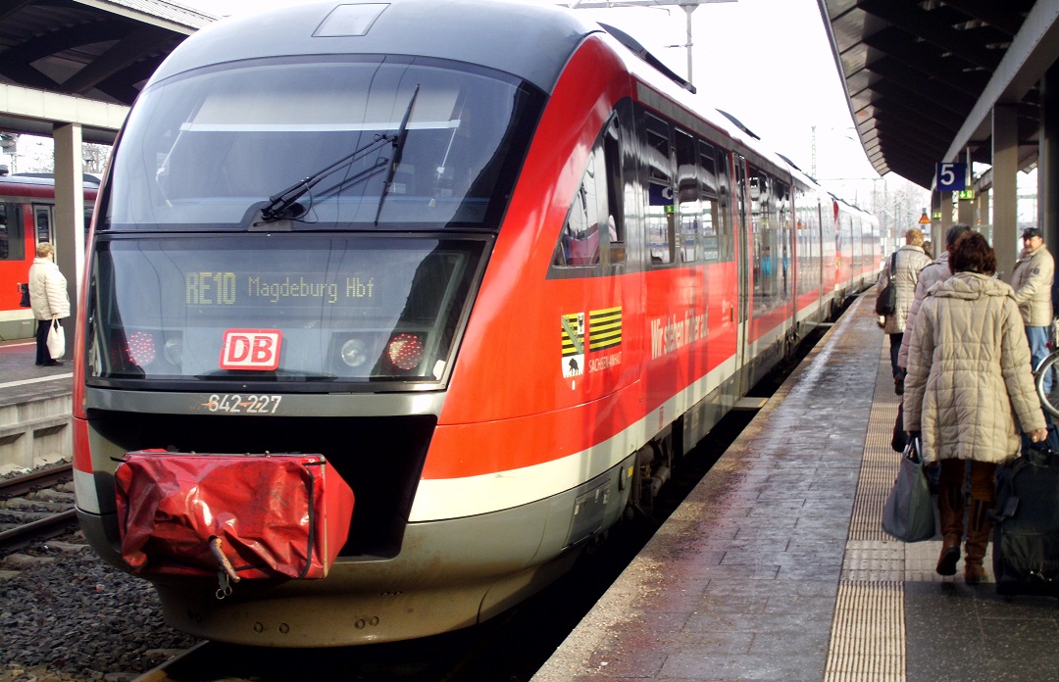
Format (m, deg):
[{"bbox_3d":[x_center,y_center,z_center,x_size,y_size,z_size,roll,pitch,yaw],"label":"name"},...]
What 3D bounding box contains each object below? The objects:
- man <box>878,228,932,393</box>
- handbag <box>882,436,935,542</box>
[{"bbox_3d":[3.942,-0.307,20.100,0.600,1.726,0.480,0,3,11],"label":"man"},{"bbox_3d":[1.799,0.701,9.150,0.175,0.490,0.310,-1,3,-21],"label":"handbag"}]

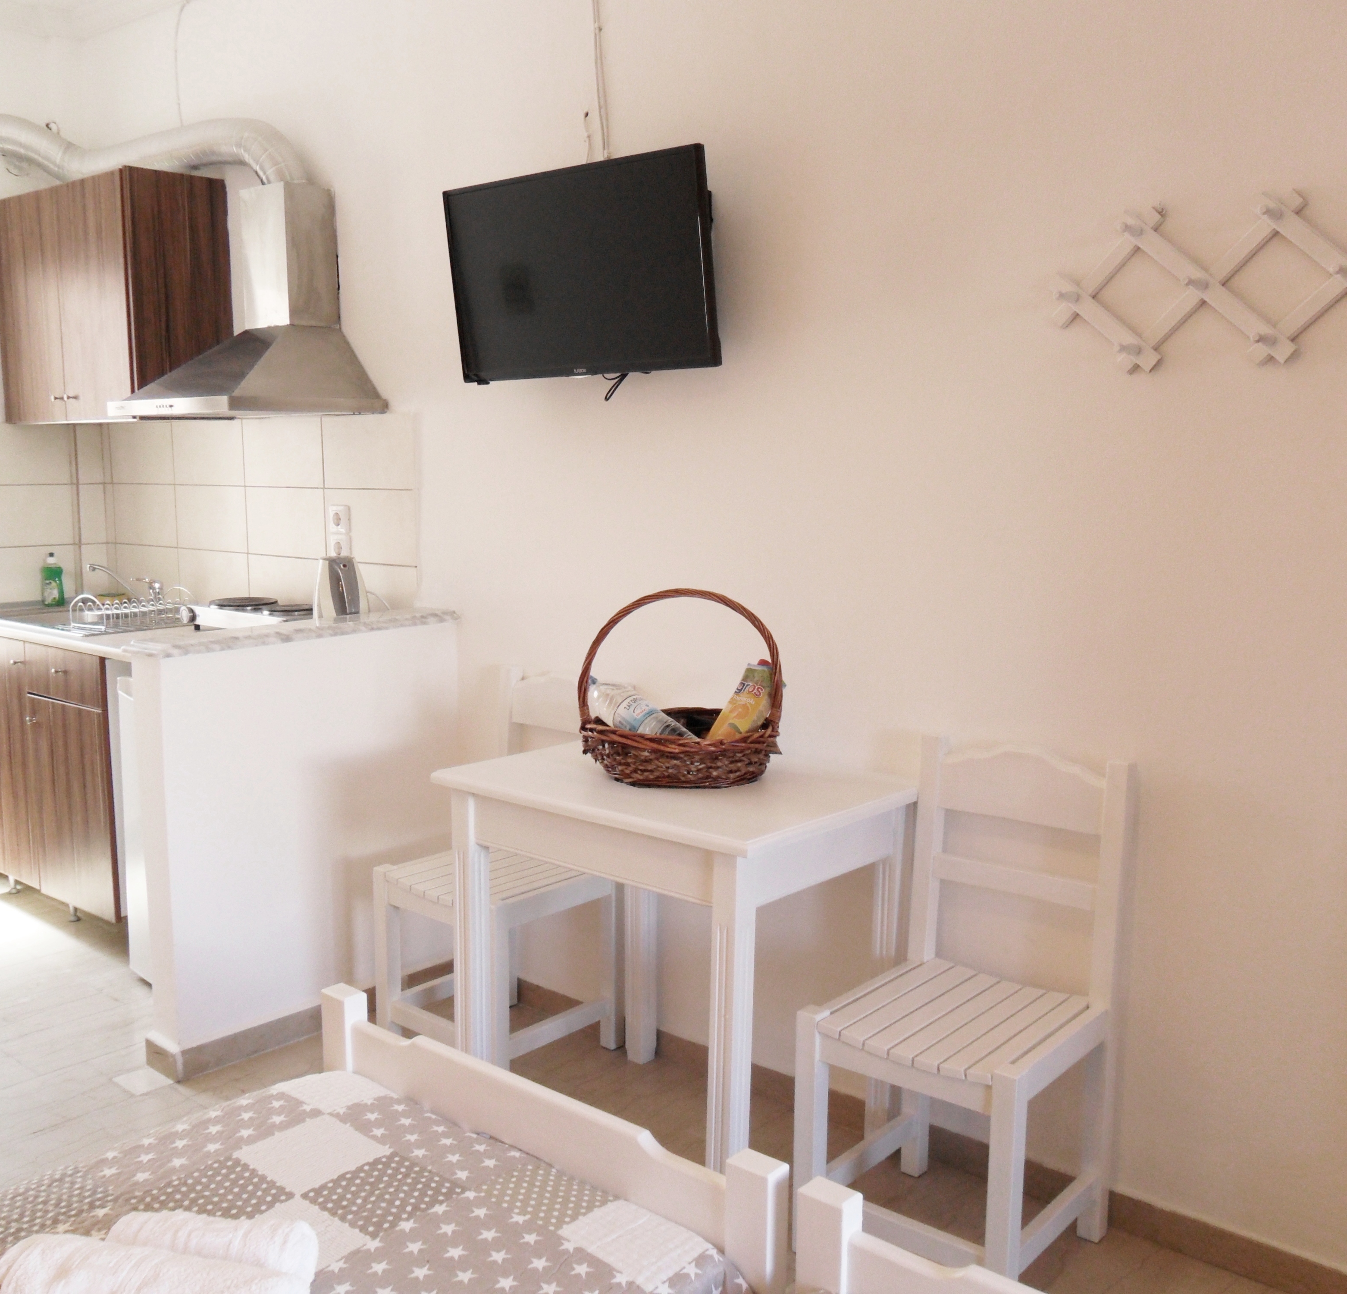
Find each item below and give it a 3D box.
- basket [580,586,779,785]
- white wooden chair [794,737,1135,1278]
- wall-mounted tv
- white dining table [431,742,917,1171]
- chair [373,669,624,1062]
[{"bbox_3d":[0.015,0.068,2.667,0.390,0.365,0.325,0,8,1],"label":"basket"},{"bbox_3d":[0.515,0.640,2.373,0.404,0.874,0.447,6,10,39],"label":"white wooden chair"},{"bbox_3d":[-0.205,-0.828,2.987,0.732,0.436,0.060,5,17,36],"label":"wall-mounted tv"},{"bbox_3d":[0.014,0.640,2.711,0.779,0.779,0.608,7,10,39],"label":"white dining table"},{"bbox_3d":[-0.395,0.529,3.168,0.404,0.874,0.447,6,10,39],"label":"chair"}]

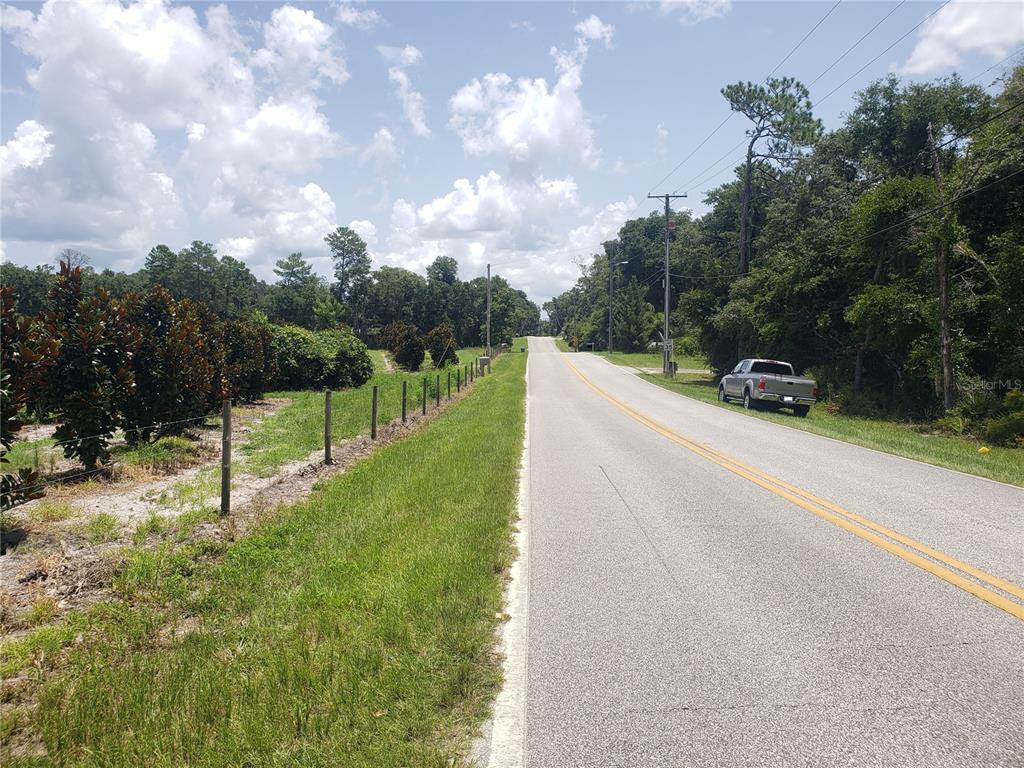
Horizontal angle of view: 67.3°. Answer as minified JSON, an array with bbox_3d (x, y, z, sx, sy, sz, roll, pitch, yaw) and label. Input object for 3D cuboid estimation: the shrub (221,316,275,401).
[{"bbox_3d":[-10.069,-0.901,29.500,2.100,3.200,2.200,0,2,0],"label":"shrub"}]

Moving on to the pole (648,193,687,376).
[{"bbox_3d":[9.604,-6.127,47.500,2.400,11.400,0.350,0,1,1],"label":"pole"}]

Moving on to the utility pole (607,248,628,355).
[{"bbox_3d":[11.042,-8.687,80.500,2.200,11.100,0.500,0,2,0],"label":"utility pole"}]

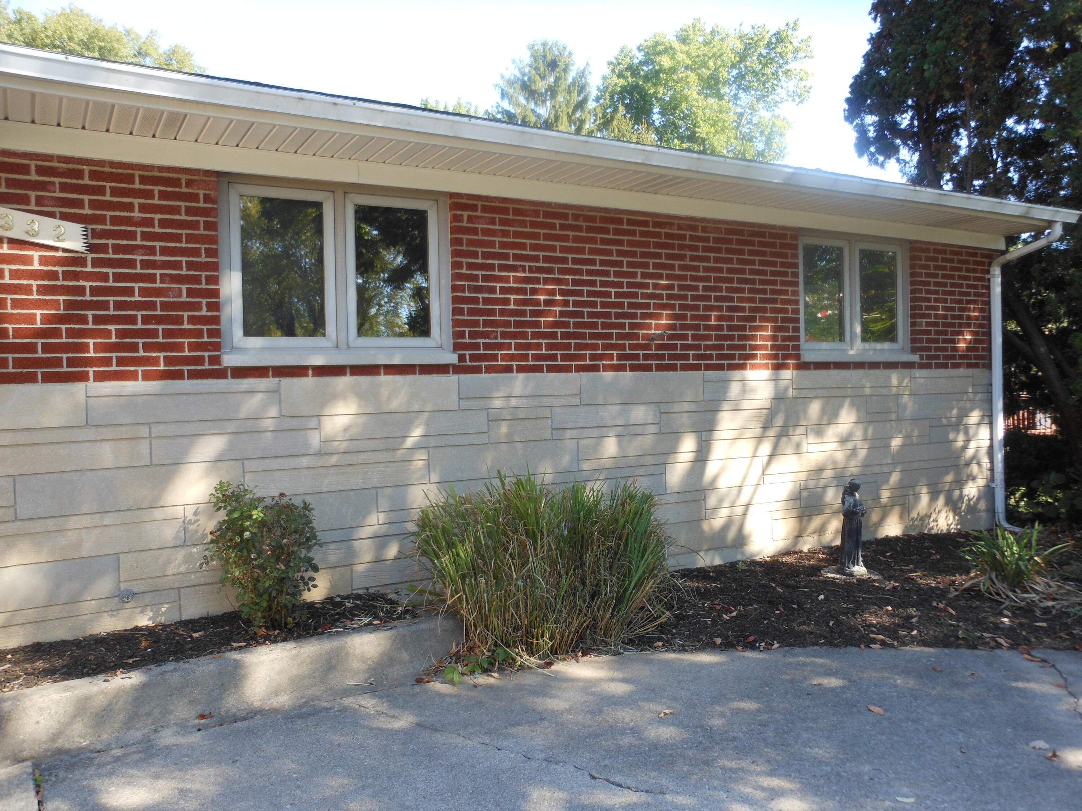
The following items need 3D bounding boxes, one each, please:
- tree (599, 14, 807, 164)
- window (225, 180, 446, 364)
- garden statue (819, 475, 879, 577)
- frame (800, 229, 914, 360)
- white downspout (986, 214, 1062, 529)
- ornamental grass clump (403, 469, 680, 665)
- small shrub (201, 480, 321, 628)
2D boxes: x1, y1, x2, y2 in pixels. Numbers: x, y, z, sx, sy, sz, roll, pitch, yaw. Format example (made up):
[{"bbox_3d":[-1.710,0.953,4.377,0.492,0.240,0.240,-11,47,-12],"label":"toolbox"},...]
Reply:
[{"bbox_3d":[5.274,-5.939,28.113,7.600,12.922,7.400,-1,2,11],"label":"tree"},{"bbox_3d":[-1.101,-0.729,4.904,1.336,1.003,0.110,-2,2,-30],"label":"window"},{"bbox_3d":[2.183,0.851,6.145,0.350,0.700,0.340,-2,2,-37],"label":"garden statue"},{"bbox_3d":[2.573,-0.852,7.058,1.336,1.003,0.110,-2,2,-30],"label":"frame"},{"bbox_3d":[4.216,-0.222,7.607,0.100,2.657,0.620,-2,2,-30],"label":"white downspout"},{"bbox_3d":[0.001,0.858,4.917,1.430,0.960,0.950,-2,2,-30],"label":"ornamental grass clump"},{"bbox_3d":[-1.405,0.739,4.391,0.600,0.740,0.550,-2,2,-30],"label":"small shrub"}]

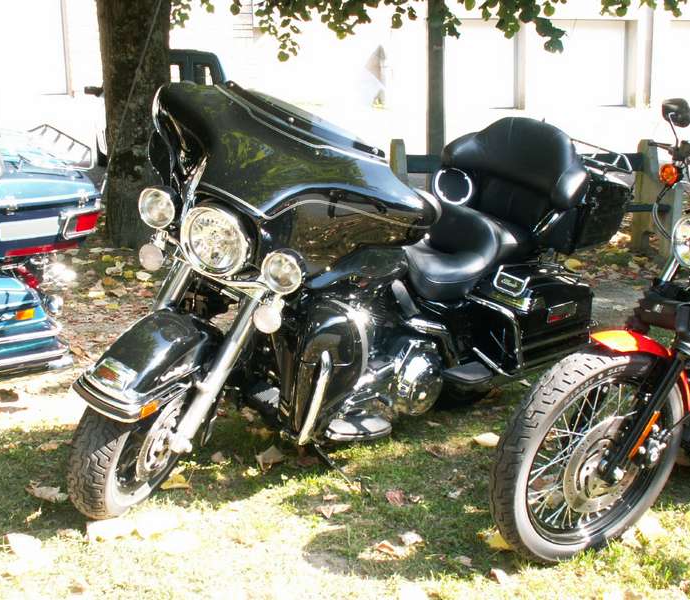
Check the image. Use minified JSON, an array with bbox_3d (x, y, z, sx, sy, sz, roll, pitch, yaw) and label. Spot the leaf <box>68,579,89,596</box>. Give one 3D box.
[{"bbox_3d":[-0.732,0.789,2.664,0.055,0.016,0.052,-5,15,-17],"label":"leaf"}]

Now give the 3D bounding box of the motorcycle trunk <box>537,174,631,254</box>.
[{"bbox_3d":[0.809,-0.459,4.101,0.450,0.330,0.570,-10,23,-43],"label":"motorcycle trunk"}]

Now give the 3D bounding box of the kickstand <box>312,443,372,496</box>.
[{"bbox_3d":[-0.024,0.578,3.340,0.270,0.150,0.060,7,13,39],"label":"kickstand"}]

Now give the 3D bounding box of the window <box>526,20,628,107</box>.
[{"bbox_3d":[5.115,-5.226,21.445,2.550,1.930,0.100,-5,11,-18],"label":"window"}]

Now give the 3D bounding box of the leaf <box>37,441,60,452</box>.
[{"bbox_3d":[-1.109,0.547,3.628,0.076,0.016,0.054,-5,15,-18],"label":"leaf"}]

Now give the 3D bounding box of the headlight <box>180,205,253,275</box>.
[{"bbox_3d":[-0.379,-0.192,2.950,0.220,0.220,0.110,14,20,17],"label":"headlight"}]

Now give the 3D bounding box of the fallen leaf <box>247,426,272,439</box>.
[{"bbox_3d":[-0.338,0.530,3.884,0.100,0.020,0.090,-3,10,-5],"label":"fallen leaf"}]

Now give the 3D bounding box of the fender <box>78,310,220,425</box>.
[{"bbox_3d":[-0.554,0.190,2.893,0.215,0.330,0.620,25,16,12],"label":"fender"}]

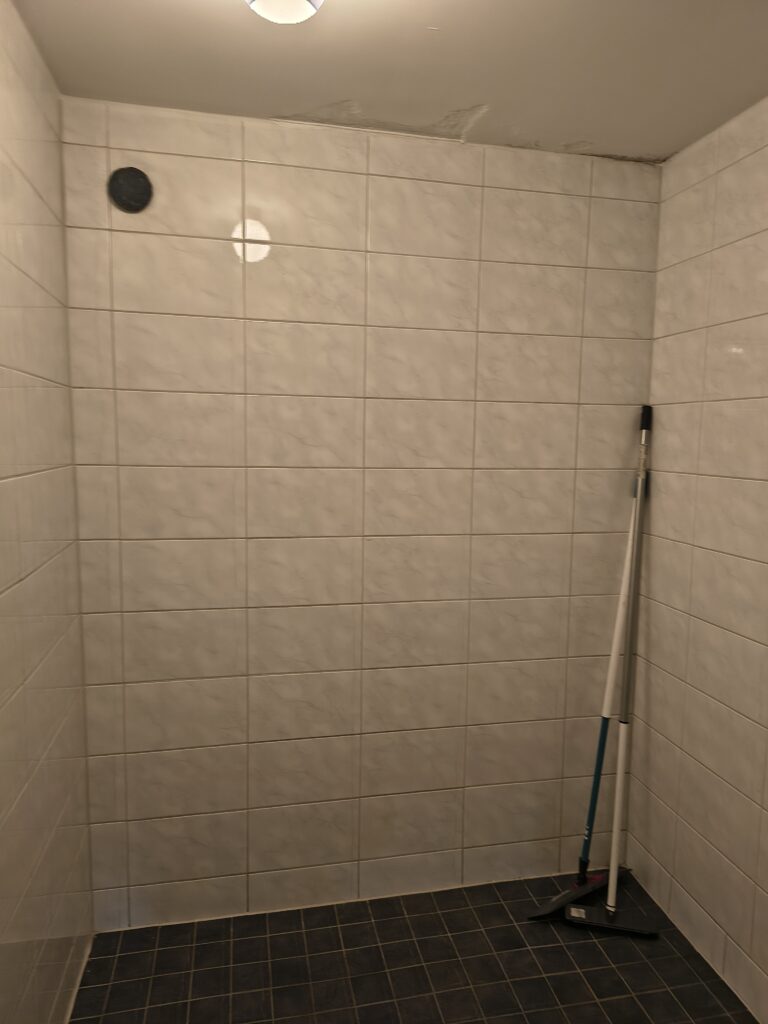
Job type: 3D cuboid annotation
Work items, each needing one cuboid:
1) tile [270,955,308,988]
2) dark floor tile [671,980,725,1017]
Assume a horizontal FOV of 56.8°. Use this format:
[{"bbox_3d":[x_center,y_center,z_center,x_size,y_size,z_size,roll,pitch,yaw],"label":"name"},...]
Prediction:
[{"bbox_3d":[-0.246,1.215,1.869,0.097,0.009,0.097,0,6,-12],"label":"tile"},{"bbox_3d":[0.801,1.243,1.801,0.098,0.010,0.098,-1,6,-12],"label":"dark floor tile"}]

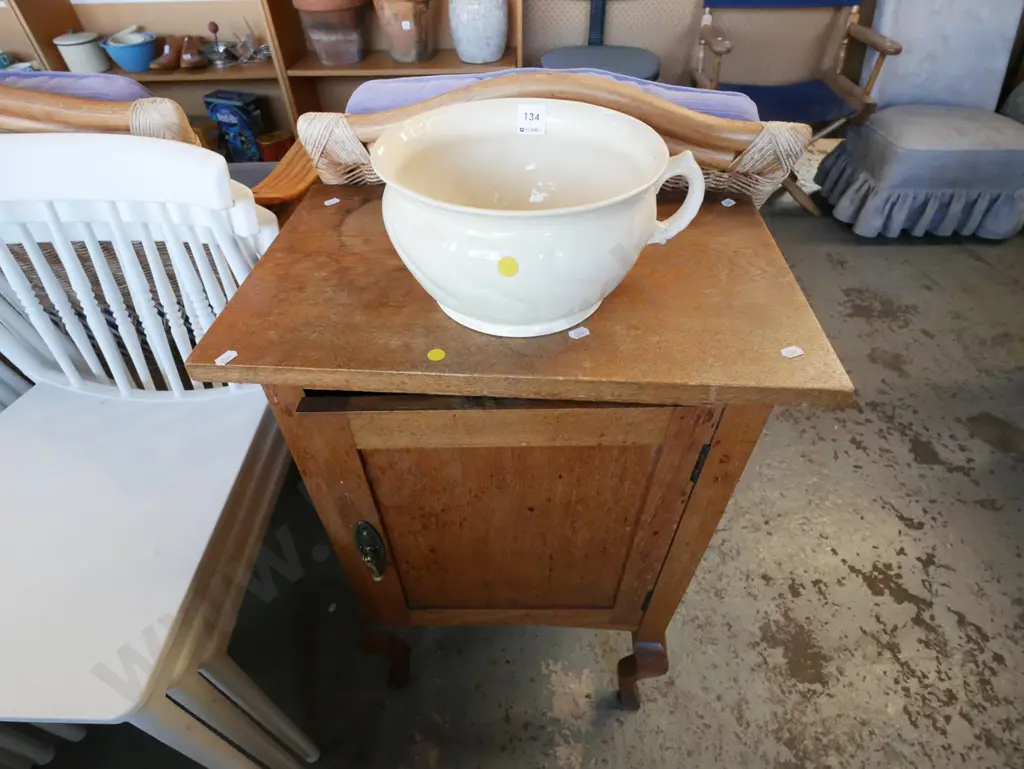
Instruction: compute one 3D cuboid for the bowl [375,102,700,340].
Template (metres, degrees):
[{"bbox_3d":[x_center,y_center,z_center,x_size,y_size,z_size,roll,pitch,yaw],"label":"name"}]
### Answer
[{"bbox_3d":[0.025,-0.149,0.488,0.281,0.134,0.247,2,43,3],"label":"bowl"}]

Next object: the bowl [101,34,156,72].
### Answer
[{"bbox_3d":[-1.389,-1.215,1.958,0.180,0.094,0.180,0,44,0],"label":"bowl"}]

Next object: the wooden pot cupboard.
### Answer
[{"bbox_3d":[0.012,0.142,0.824,0.550,0.749,0.374,2,43,3],"label":"wooden pot cupboard"}]

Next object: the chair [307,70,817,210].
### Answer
[{"bbox_3d":[0.080,-0.284,1.176,0.660,0.870,0.710,3,44,4],"label":"chair"}]

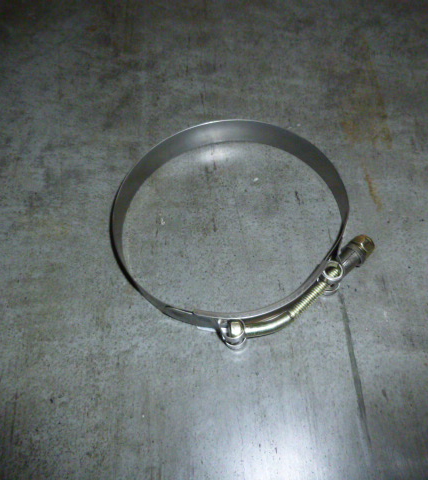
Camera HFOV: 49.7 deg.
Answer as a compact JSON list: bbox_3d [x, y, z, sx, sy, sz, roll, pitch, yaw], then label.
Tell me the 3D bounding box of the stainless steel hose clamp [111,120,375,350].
[{"bbox_3d":[0.010,-0.012,0.254,0.126,0.019,0.132,-3,59,5],"label":"stainless steel hose clamp"}]

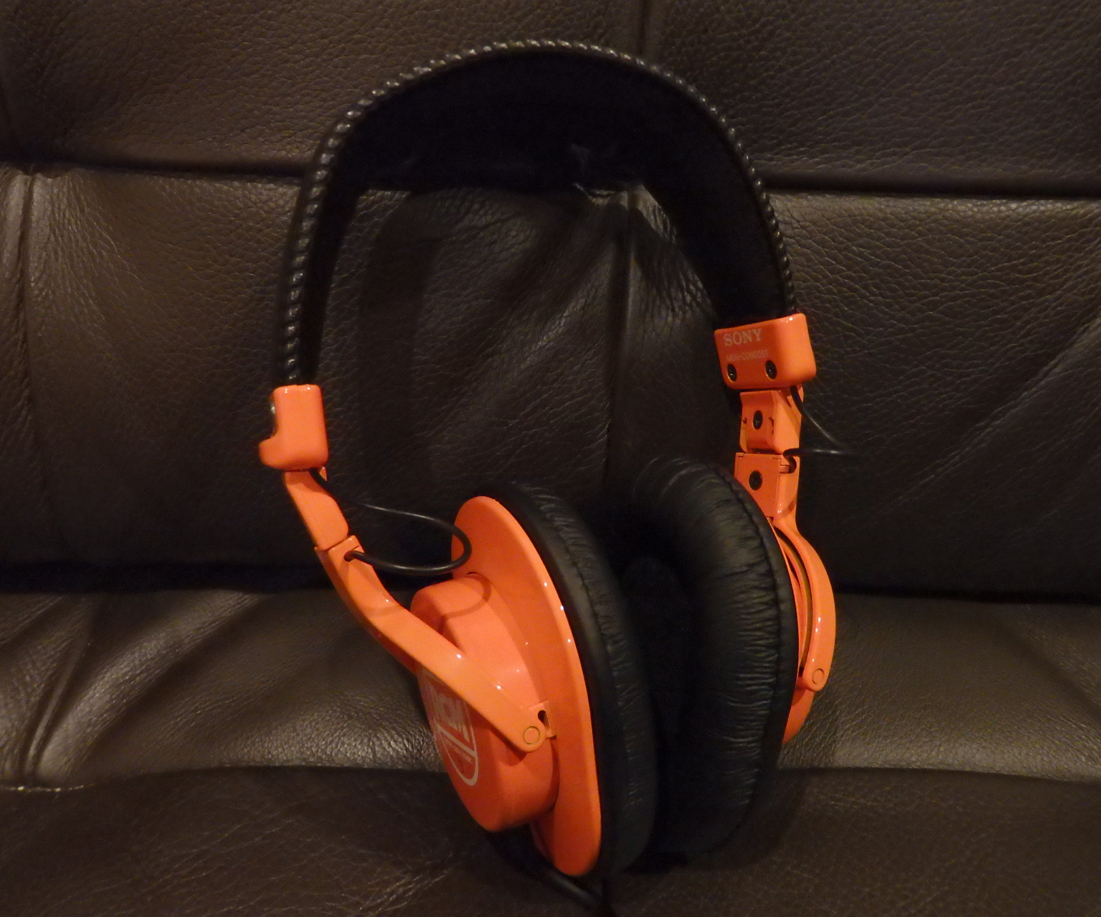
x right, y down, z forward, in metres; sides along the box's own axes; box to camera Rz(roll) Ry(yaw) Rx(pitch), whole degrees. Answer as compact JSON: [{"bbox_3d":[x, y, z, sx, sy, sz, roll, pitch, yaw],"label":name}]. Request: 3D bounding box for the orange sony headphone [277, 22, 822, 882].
[{"bbox_3d":[0.006,0.007,0.232,0.153,0.216,0.088,-10,6,-23],"label":"orange sony headphone"}]

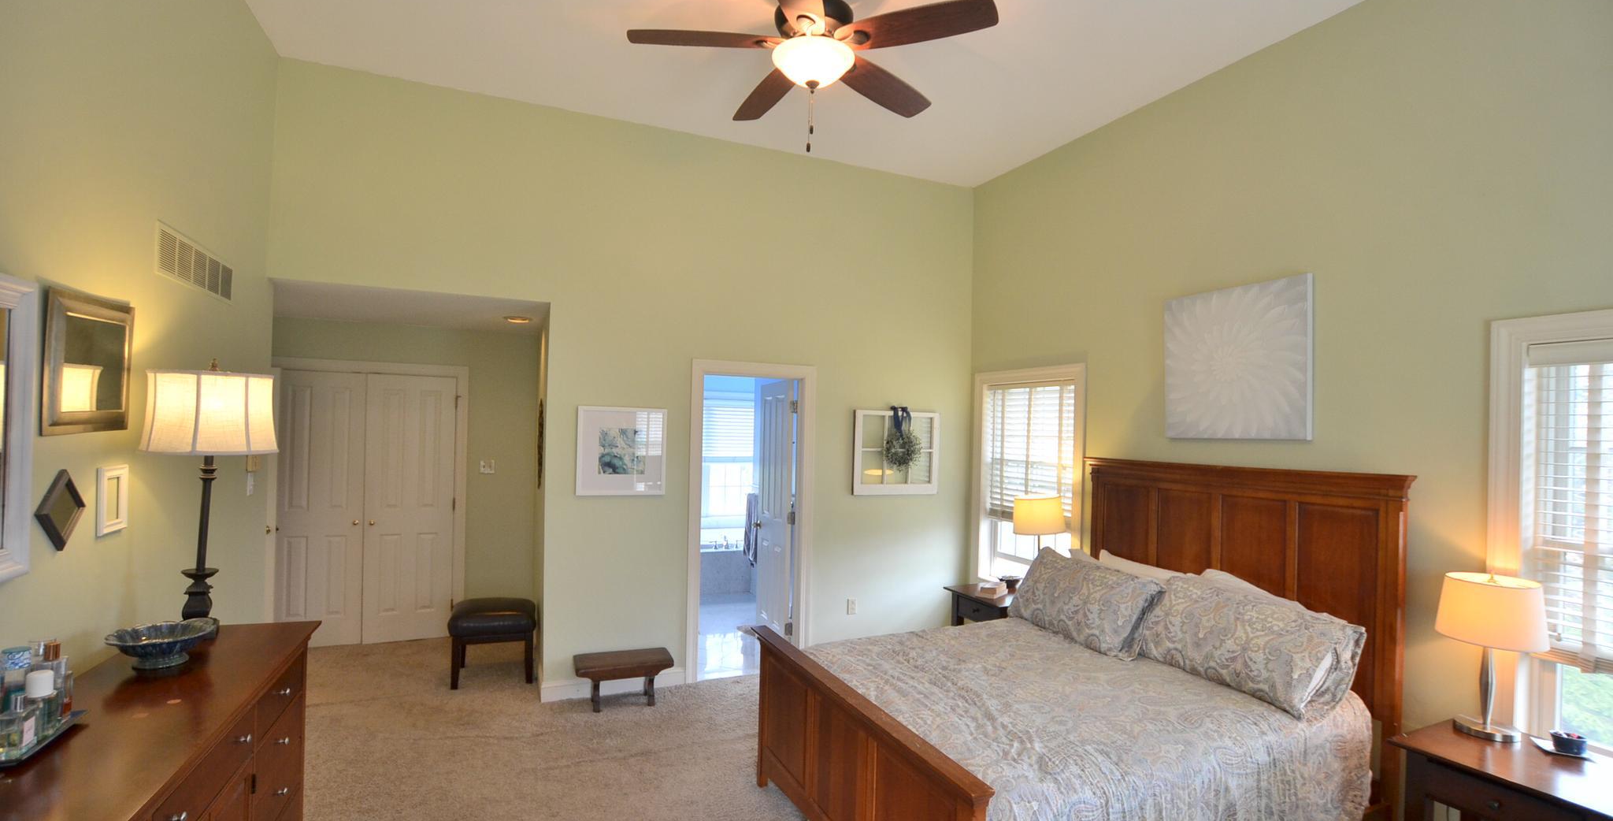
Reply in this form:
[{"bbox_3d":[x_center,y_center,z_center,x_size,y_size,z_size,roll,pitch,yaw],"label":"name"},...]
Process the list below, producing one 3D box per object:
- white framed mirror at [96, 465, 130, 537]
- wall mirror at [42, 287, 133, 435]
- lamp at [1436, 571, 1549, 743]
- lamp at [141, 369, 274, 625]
[{"bbox_3d":[-2.187,0.283,2.113,0.021,0.205,0.150,1,-1,-24],"label":"white framed mirror"},{"bbox_3d":[-2.158,-0.127,2.008,0.030,0.405,0.450,2,-2,-24],"label":"wall mirror"},{"bbox_3d":[2.446,0.868,2.403,0.250,0.590,0.290,2,-2,-24],"label":"lamp"},{"bbox_3d":[-2.125,0.318,2.410,0.380,0.985,0.380,1,-1,-24],"label":"lamp"}]

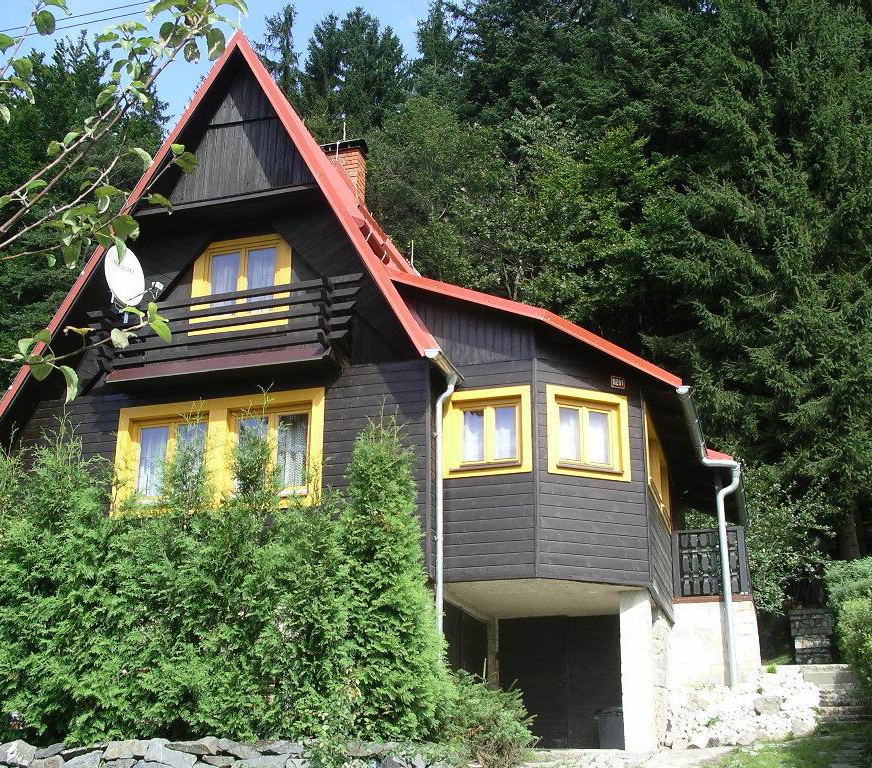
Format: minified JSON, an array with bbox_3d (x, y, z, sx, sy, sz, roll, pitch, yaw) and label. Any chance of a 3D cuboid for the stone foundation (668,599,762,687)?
[{"bbox_3d":[4.502,4.217,17.582,1.300,1.349,1.300,-5,-19,17],"label":"stone foundation"}]

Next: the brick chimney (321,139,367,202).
[{"bbox_3d":[-1.536,-3.403,18.174,0.720,1.058,0.480,-5,-19,17],"label":"brick chimney"}]

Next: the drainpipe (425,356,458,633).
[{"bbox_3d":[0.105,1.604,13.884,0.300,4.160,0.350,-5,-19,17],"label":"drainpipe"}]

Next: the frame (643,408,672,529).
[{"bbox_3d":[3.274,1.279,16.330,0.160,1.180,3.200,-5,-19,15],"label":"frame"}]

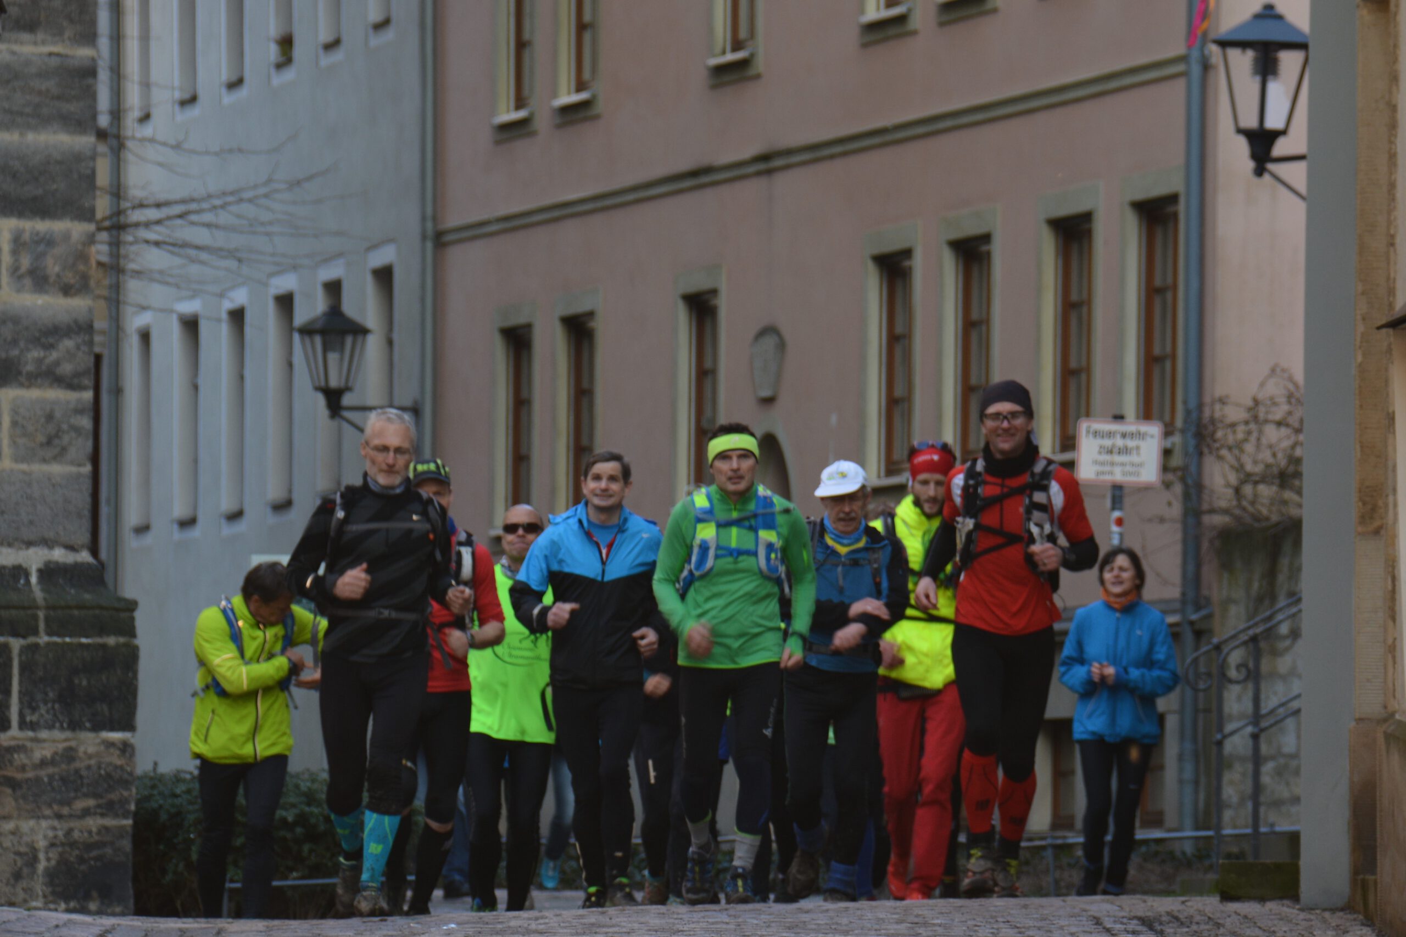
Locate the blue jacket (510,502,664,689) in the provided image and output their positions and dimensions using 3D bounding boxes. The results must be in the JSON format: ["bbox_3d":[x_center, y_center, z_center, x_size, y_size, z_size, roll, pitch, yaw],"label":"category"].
[{"bbox_3d":[-0.417,0.474,31.400,0.580,0.700,0.370,1,-3,-8],"label":"blue jacket"}]

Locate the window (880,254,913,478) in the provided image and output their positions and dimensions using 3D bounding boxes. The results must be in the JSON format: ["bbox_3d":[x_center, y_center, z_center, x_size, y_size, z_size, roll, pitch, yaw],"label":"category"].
[{"bbox_3d":[1.442,-0.767,62.000,0.140,1.650,0.840,2,-3,-20],"label":"window"}]

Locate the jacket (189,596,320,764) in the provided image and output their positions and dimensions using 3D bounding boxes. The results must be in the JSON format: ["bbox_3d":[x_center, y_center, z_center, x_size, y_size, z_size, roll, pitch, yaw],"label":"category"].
[{"bbox_3d":[-1.698,0.801,32.300,0.520,0.650,0.360,2,-4,-27],"label":"jacket"}]

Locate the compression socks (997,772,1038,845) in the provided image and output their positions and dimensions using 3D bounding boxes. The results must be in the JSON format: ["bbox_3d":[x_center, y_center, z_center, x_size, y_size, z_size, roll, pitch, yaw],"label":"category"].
[{"bbox_3d":[1.049,1.129,28.350,0.125,0.290,0.130,1,12,-3],"label":"compression socks"}]

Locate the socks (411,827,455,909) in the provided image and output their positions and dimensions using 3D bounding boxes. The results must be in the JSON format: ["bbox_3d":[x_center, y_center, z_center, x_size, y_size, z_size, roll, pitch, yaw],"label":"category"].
[{"bbox_3d":[-1.011,1.488,31.700,0.125,0.315,0.130,13,3,0],"label":"socks"}]

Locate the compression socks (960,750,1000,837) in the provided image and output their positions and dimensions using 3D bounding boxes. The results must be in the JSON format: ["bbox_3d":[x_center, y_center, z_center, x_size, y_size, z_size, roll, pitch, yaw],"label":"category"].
[{"bbox_3d":[0.926,1.083,28.300,0.125,0.300,0.130,0,-3,0],"label":"compression socks"}]

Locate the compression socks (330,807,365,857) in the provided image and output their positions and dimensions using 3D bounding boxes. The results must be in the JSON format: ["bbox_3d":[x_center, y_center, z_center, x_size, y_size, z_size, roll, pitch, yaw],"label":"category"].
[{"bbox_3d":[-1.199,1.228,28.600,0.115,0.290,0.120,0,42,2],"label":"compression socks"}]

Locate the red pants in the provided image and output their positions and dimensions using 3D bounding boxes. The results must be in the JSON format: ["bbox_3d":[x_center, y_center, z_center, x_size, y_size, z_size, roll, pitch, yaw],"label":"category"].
[{"bbox_3d":[0.803,1.129,31.200,0.380,0.870,0.360,0,-3,3],"label":"red pants"}]

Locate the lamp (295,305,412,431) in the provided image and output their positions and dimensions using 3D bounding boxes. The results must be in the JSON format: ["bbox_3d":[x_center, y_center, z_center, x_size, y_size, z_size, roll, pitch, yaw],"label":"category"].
[{"bbox_3d":[-2.942,-0.763,72.302,1.020,1.220,0.640,2,-4,-21],"label":"lamp"}]

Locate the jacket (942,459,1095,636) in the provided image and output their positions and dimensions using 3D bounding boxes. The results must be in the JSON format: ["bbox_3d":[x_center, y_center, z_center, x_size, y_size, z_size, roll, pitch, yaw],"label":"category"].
[{"bbox_3d":[1.084,0.272,29.400,0.530,0.620,0.320,0,-3,9],"label":"jacket"}]

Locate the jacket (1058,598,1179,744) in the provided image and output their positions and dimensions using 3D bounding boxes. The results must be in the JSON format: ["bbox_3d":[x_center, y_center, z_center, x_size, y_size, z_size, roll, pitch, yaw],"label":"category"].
[{"bbox_3d":[1.938,0.944,39.500,0.560,0.680,0.330,0,-3,3],"label":"jacket"}]

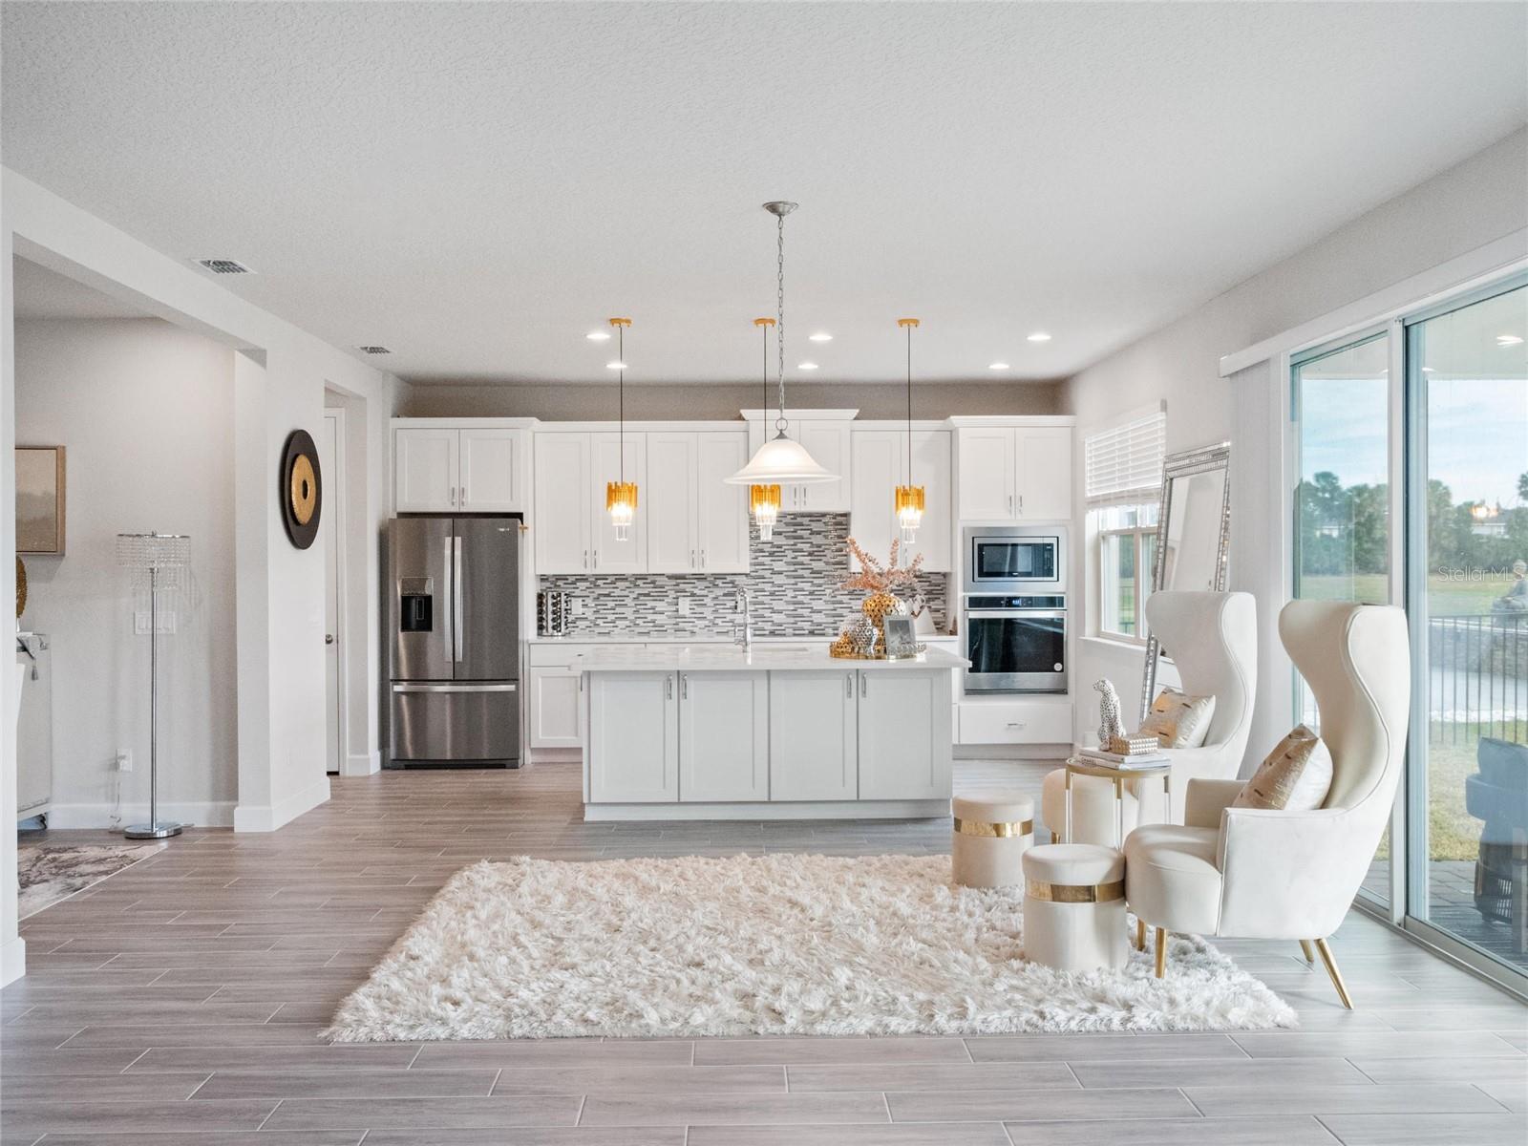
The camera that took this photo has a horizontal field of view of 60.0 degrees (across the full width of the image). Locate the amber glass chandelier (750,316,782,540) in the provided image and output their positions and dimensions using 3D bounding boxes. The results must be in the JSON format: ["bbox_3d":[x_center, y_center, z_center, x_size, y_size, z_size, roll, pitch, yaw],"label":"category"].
[{"bbox_3d":[0.011,-0.815,7.598,0.184,1.261,0.184,0,0,-1],"label":"amber glass chandelier"}]

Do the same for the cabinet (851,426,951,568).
[{"bbox_3d":[1.028,-0.543,10.137,0.762,1.074,0.325,0,0,-1],"label":"cabinet"}]

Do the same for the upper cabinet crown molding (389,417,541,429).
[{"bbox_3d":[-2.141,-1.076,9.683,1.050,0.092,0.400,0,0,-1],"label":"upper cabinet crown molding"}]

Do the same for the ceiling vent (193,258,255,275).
[{"bbox_3d":[-2.515,-1.418,6.180,0.205,0.020,0.300,0,0,-1],"label":"ceiling vent"}]

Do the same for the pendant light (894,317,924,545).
[{"bbox_3d":[0.840,-0.805,7.628,0.181,1.288,0.181,0,0,-1],"label":"pendant light"}]

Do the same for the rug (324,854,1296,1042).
[{"bbox_3d":[0.154,1.388,5.256,3.000,0.060,2.360,0,0,-1],"label":"rug"}]

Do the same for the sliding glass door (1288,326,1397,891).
[{"bbox_3d":[2.518,0.176,5.786,0.050,2.350,0.980,0,0,-1],"label":"sliding glass door"}]

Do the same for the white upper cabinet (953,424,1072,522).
[{"bbox_3d":[1.832,-0.731,10.022,0.859,0.696,0.600,0,0,-1],"label":"white upper cabinet"}]

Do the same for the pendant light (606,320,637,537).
[{"bbox_3d":[-0.813,-0.813,7.577,0.181,1.258,0.181,0,0,-1],"label":"pendant light"}]

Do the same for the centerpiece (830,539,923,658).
[{"bbox_3d":[0.649,0.141,7.619,0.538,0.681,0.400,0,0,-1],"label":"centerpiece"}]

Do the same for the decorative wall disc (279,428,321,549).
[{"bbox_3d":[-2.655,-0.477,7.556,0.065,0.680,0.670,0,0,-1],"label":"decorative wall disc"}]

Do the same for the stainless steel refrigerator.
[{"bbox_3d":[-2.188,0.503,9.734,0.910,1.780,0.860,0,0,-1],"label":"stainless steel refrigerator"}]

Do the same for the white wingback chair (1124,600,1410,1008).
[{"bbox_3d":[1.718,0.759,4.577,0.890,1.315,0.700,0,0,7],"label":"white wingback chair"}]

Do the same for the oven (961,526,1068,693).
[{"bbox_3d":[1.824,0.269,9.907,0.757,1.211,0.560,0,0,-1],"label":"oven"}]

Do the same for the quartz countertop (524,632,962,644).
[{"bbox_3d":[-0.145,0.483,9.943,3.130,0.037,0.620,0,0,-1],"label":"quartz countertop"}]

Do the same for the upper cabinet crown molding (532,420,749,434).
[{"bbox_3d":[-0.901,-1.081,9.874,1.600,0.085,0.090,0,0,-1],"label":"upper cabinet crown molding"}]

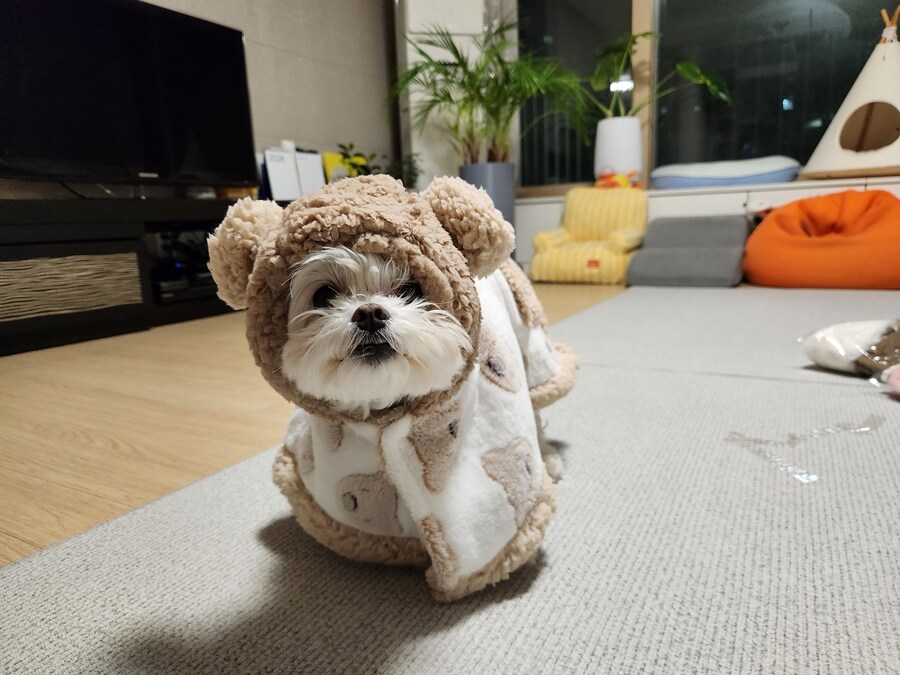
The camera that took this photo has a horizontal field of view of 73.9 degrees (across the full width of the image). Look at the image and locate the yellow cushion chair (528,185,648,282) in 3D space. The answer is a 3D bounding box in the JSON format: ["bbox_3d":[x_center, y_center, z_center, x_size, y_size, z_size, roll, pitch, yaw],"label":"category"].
[{"bbox_3d":[0.732,-0.537,3.127,0.525,0.460,0.470,5,13,36],"label":"yellow cushion chair"}]

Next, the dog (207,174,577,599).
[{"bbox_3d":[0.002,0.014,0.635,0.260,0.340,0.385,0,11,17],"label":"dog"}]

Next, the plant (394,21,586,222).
[{"bbox_3d":[0.245,-1.054,3.459,1.020,1.398,0.880,3,12,30],"label":"plant"}]

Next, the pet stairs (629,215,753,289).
[{"bbox_3d":[1.139,-0.414,2.826,0.460,0.287,0.530,3,12,30],"label":"pet stairs"}]

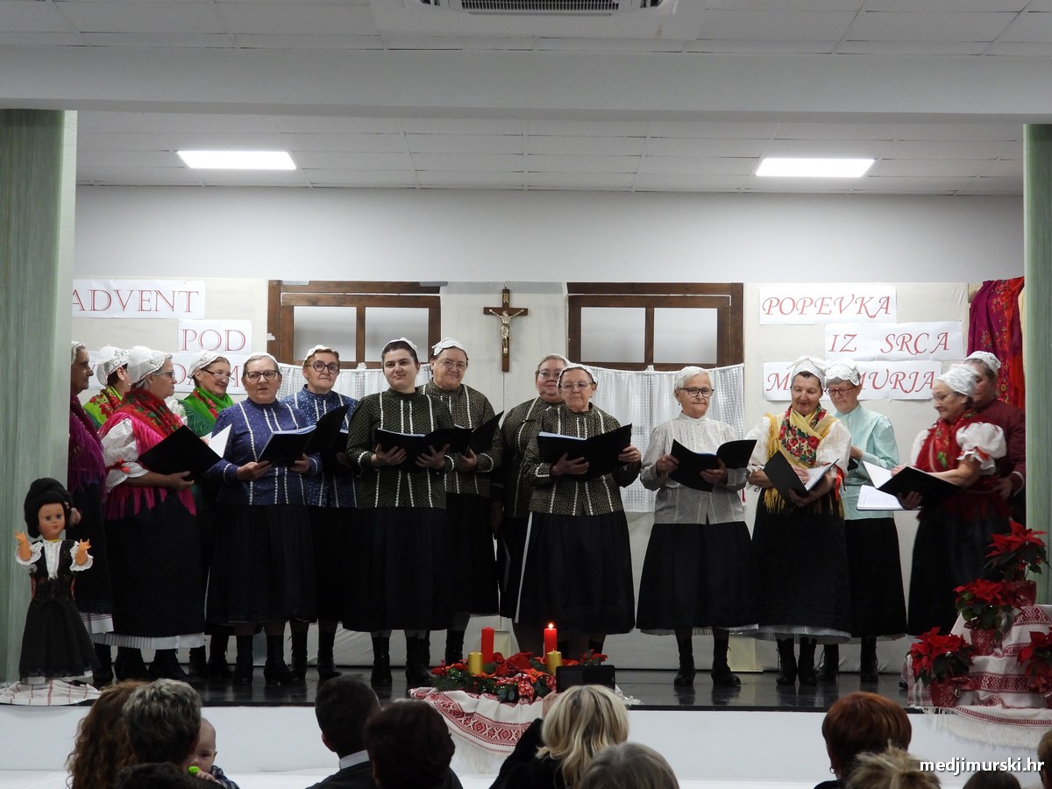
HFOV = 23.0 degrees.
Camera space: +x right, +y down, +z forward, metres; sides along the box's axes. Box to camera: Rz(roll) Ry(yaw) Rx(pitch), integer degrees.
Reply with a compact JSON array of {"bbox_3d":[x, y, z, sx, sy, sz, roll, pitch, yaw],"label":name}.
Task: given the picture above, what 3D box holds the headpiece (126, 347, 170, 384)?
[{"bbox_3d":[-1.838,-0.143,12.582,0.210,0.188,0.180,-1,-4,21],"label":"headpiece"}]

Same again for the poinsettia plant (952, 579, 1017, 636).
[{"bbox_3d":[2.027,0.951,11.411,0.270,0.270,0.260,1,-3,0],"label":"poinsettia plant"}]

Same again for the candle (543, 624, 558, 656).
[{"bbox_3d":[0.111,1.104,11.455,0.058,0.174,0.058,1,-3,0],"label":"candle"}]

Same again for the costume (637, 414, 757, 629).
[{"bbox_3d":[0.844,0.632,12.783,0.580,1.070,0.450,1,-3,-4],"label":"costume"}]

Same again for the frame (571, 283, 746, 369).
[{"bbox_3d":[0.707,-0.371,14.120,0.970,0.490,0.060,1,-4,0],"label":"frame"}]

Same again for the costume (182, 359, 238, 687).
[{"bbox_3d":[-1.569,0.594,12.790,0.500,1.621,0.420,3,-4,-38],"label":"costume"}]

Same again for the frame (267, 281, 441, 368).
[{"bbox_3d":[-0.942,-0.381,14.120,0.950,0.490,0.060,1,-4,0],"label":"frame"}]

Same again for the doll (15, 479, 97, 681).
[{"bbox_3d":[-2.044,0.808,11.226,0.360,0.897,0.300,1,-3,-10],"label":"doll"}]

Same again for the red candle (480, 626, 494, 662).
[{"bbox_3d":[-0.169,1.110,11.455,0.058,0.163,0.058,1,-3,0],"label":"red candle"}]

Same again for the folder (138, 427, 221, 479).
[{"bbox_3d":[-1.627,0.305,12.400,0.300,0.180,0.360,-36,-21,30],"label":"folder"}]

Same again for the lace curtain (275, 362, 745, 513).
[{"bbox_3d":[-0.084,0.231,14.211,2.580,0.825,0.080,1,-3,0],"label":"lace curtain"}]

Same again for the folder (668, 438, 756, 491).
[{"bbox_3d":[0.887,0.336,12.300,0.430,0.120,0.300,3,-34,-4],"label":"folder"}]

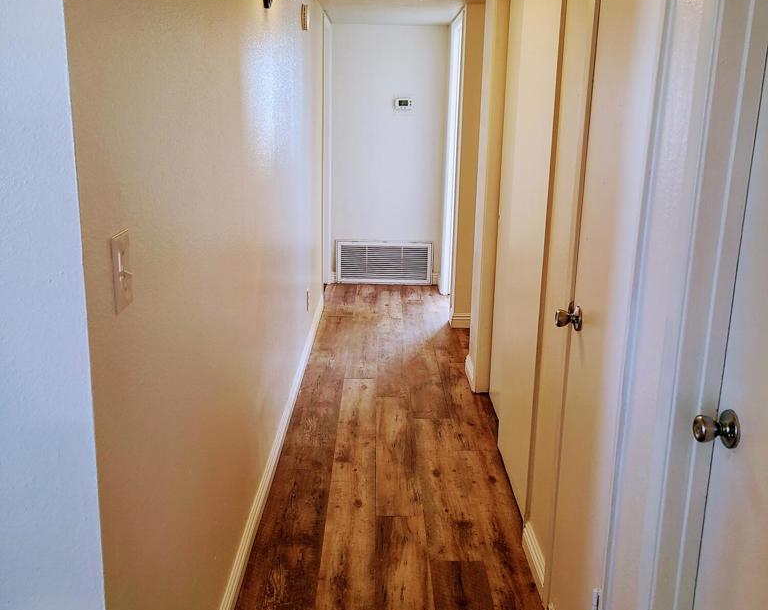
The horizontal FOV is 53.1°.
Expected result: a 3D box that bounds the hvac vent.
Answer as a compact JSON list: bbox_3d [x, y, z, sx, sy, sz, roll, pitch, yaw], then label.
[{"bbox_3d":[0.007,-0.351,6.549,0.815,0.362,0.022,1,14,-1],"label":"hvac vent"}]

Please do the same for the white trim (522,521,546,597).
[{"bbox_3d":[0.485,0.809,2.478,0.016,0.096,0.310,1,14,-1],"label":"white trim"}]

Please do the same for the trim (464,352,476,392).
[{"bbox_3d":[0.472,0.371,4.239,0.016,0.096,0.370,1,14,-1],"label":"trim"}]

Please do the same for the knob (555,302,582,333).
[{"bbox_3d":[0.478,0.036,2.002,0.070,0.068,0.067,1,14,-1],"label":"knob"}]

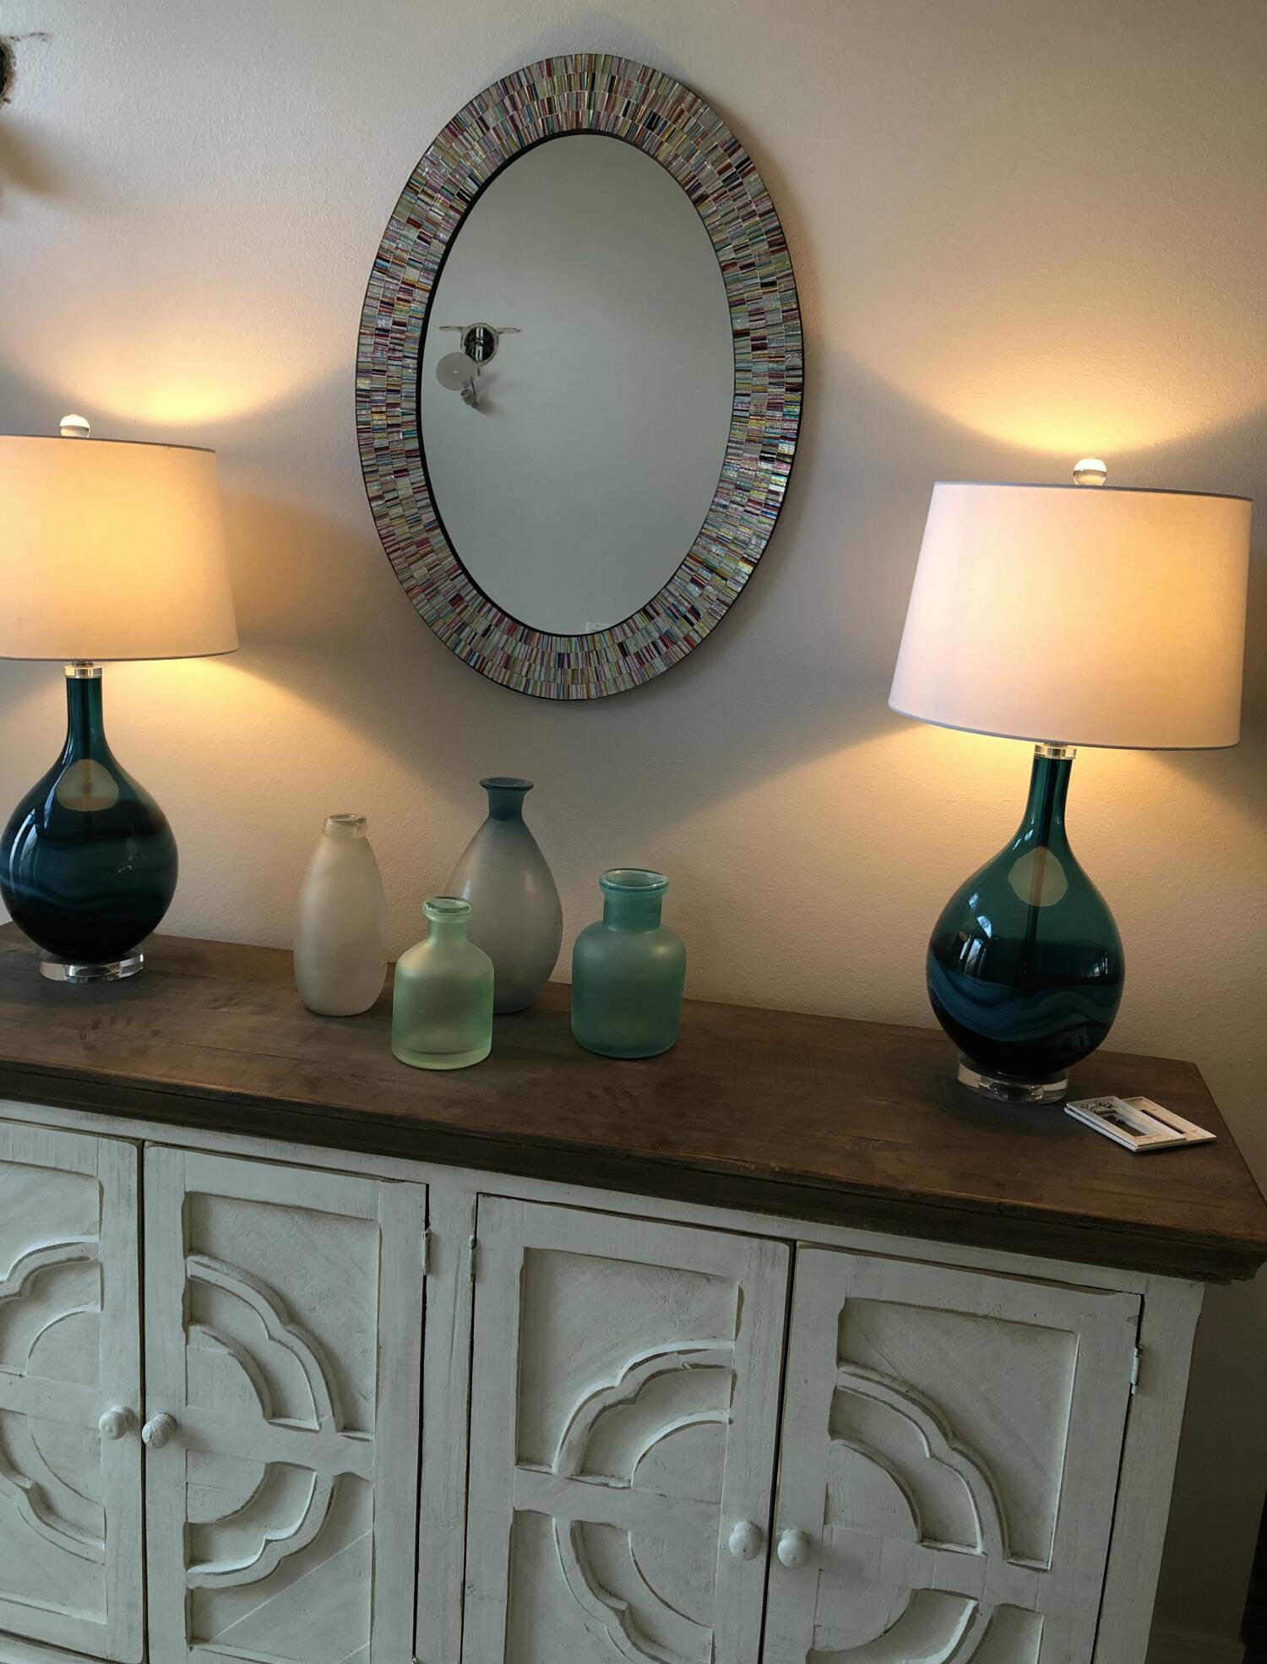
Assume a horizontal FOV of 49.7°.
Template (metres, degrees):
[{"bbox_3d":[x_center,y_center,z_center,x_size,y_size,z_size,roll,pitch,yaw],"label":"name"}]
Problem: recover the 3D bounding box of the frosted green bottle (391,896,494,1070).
[{"bbox_3d":[-0.225,0.173,1.621,0.121,0.185,0.121,3,12,-1],"label":"frosted green bottle"}]

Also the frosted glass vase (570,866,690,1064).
[{"bbox_3d":[-0.005,0.158,1.687,0.141,0.212,0.141,3,12,-1],"label":"frosted glass vase"}]

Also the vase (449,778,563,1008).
[{"bbox_3d":[-0.168,0.082,1.792,0.154,0.299,0.154,3,12,-1],"label":"vase"}]

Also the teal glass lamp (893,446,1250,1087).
[{"bbox_3d":[0.481,-0.054,1.574,0.384,0.727,0.384,6,12,11],"label":"teal glass lamp"}]

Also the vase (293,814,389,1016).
[{"bbox_3d":[-0.373,0.105,1.748,0.119,0.249,0.119,6,12,11],"label":"vase"}]

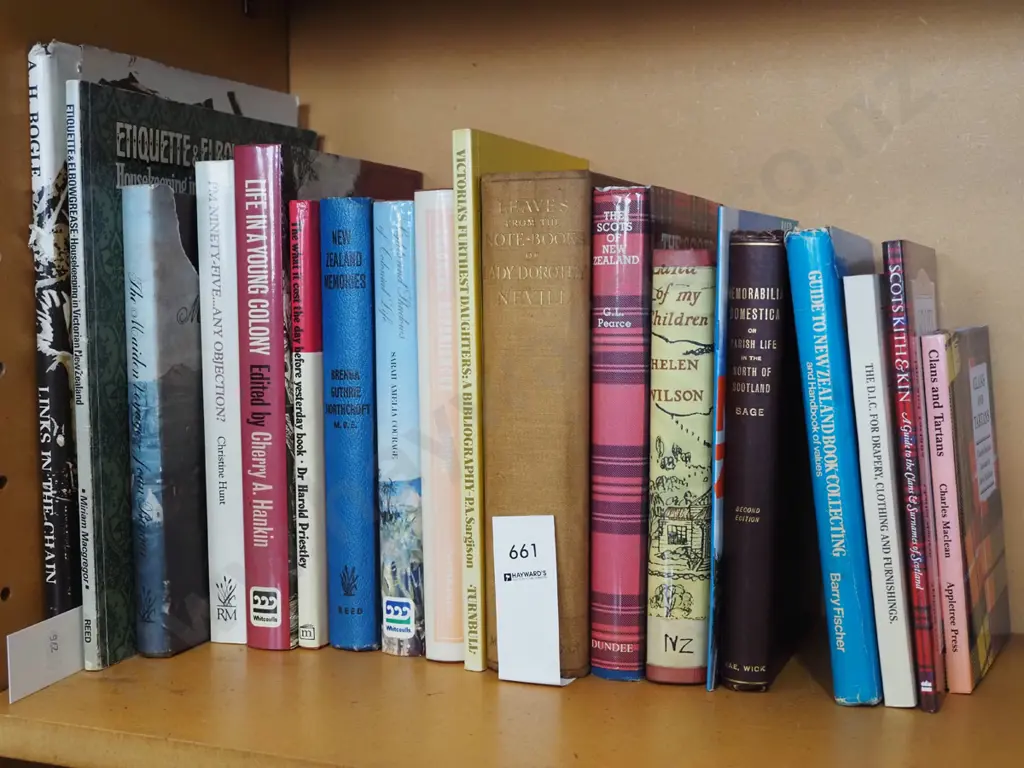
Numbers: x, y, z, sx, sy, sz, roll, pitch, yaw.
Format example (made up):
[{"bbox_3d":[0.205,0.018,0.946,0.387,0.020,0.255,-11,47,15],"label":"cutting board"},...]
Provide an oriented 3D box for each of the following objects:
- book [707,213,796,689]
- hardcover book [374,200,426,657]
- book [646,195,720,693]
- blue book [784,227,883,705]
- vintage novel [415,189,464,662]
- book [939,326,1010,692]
[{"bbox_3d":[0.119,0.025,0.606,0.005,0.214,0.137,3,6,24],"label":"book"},{"bbox_3d":[-0.026,0.018,0.664,0.024,0.221,0.145,1,5,22],"label":"hardcover book"},{"bbox_3d":[0.100,0.032,0.609,0.029,0.200,0.132,2,5,22],"label":"book"},{"bbox_3d":[0.166,0.031,0.602,0.021,0.204,0.149,-6,2,23],"label":"blue book"},{"bbox_3d":[-0.005,0.016,0.654,0.024,0.225,0.145,1,5,23],"label":"vintage novel"},{"bbox_3d":[0.215,0.053,0.581,0.011,0.157,0.097,-4,2,31],"label":"book"}]

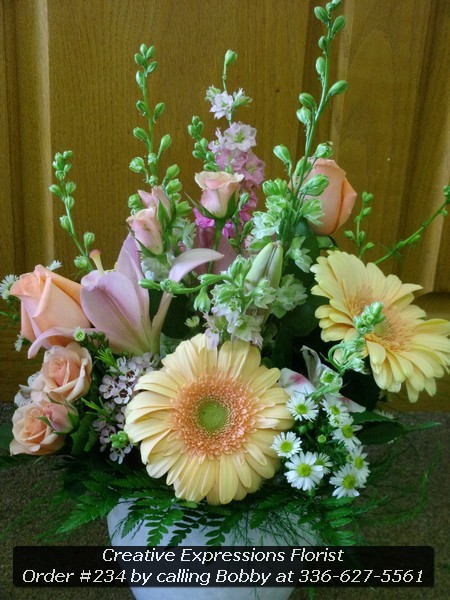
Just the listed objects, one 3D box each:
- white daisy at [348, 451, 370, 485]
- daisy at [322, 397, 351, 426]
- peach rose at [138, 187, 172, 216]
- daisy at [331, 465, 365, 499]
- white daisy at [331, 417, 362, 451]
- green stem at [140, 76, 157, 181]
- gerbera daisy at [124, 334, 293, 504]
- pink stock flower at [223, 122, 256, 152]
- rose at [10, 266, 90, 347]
[{"bbox_3d":[0.088,0.110,0.725,0.019,0.021,0.010,-17,-3,-32],"label":"white daisy"},{"bbox_3d":[0.073,0.073,0.725,0.019,0.019,0.009,-2,-14,-9],"label":"daisy"},{"bbox_3d":[-0.044,-0.062,0.705,0.021,0.024,0.021,-5,16,1],"label":"peach rose"},{"bbox_3d":[0.080,0.118,0.720,0.022,0.022,0.009,-4,-11,-13],"label":"daisy"},{"bbox_3d":[0.080,0.087,0.728,0.021,0.022,0.008,-5,-10,-16],"label":"white daisy"},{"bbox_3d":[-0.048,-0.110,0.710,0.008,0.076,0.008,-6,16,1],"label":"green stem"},{"bbox_3d":[-0.010,0.075,0.700,0.106,0.107,0.032,3,-7,1],"label":"gerbera daisy"},{"bbox_3d":[0.010,-0.108,0.735,0.022,0.020,0.015,0,-6,-6],"label":"pink stock flower"},{"bbox_3d":[-0.114,0.004,0.725,0.047,0.051,0.046,-18,16,14],"label":"rose"}]

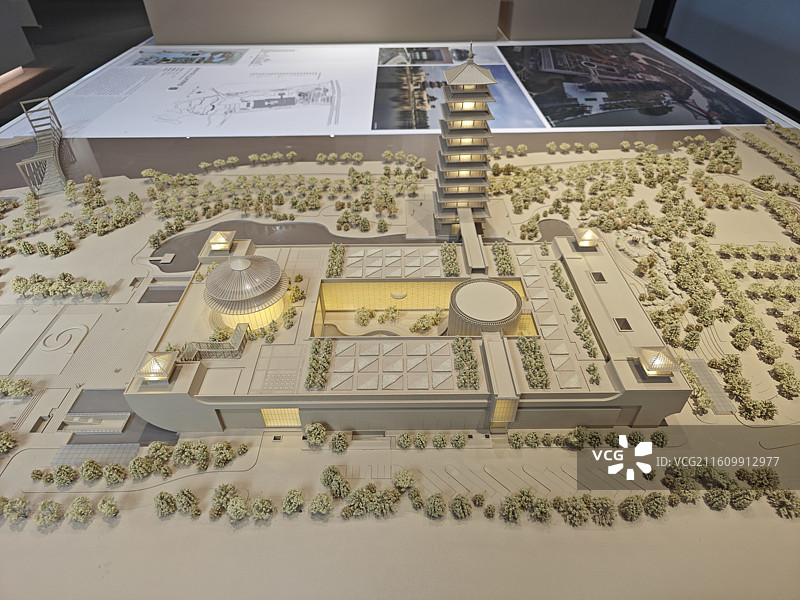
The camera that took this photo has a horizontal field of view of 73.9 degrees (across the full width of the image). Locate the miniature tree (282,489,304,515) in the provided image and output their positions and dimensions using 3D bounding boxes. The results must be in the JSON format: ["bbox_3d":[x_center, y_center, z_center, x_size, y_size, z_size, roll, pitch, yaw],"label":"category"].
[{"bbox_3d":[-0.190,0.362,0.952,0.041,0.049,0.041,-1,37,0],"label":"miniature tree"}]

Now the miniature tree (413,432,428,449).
[{"bbox_3d":[0.037,0.252,0.954,0.025,0.031,0.025,0,38,-1],"label":"miniature tree"}]

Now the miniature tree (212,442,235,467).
[{"bbox_3d":[-0.297,0.257,0.888,0.039,0.043,0.039,-18,41,-22],"label":"miniature tree"}]

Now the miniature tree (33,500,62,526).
[{"bbox_3d":[-0.532,0.322,0.802,0.044,0.046,0.044,26,45,31],"label":"miniature tree"}]

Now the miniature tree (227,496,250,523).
[{"bbox_3d":[-0.246,0.319,0.809,0.035,0.038,0.035,-19,41,-23],"label":"miniature tree"}]

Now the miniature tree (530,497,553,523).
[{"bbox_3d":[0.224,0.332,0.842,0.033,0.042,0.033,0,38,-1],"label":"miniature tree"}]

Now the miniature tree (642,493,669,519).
[{"bbox_3d":[0.406,0.327,0.845,0.037,0.047,0.037,0,38,-1],"label":"miniature tree"}]

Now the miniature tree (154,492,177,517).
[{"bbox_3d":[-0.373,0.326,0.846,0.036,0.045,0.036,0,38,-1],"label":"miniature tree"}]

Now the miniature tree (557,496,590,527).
[{"bbox_3d":[0.272,0.332,0.833,0.045,0.052,0.045,0,38,-1],"label":"miniature tree"}]

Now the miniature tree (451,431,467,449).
[{"bbox_3d":[0.105,0.251,0.955,0.027,0.032,0.027,0,38,-1],"label":"miniature tree"}]

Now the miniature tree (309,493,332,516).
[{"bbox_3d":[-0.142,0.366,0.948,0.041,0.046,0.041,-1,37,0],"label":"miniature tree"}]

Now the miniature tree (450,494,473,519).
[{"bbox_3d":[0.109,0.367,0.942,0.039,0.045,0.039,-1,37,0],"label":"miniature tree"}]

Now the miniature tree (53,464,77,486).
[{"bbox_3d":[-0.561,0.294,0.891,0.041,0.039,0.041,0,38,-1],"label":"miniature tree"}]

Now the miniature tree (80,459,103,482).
[{"bbox_3d":[-0.503,0.278,0.867,0.035,0.038,0.035,-31,46,-34],"label":"miniature tree"}]

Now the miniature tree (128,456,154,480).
[{"bbox_3d":[-0.421,0.275,0.866,0.041,0.043,0.041,-26,44,-30],"label":"miniature tree"}]

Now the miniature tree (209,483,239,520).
[{"bbox_3d":[-0.270,0.308,0.812,0.044,0.054,0.044,-20,41,-24],"label":"miniature tree"}]

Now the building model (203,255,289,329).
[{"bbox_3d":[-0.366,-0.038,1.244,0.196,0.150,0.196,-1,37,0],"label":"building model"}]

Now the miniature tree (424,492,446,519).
[{"bbox_3d":[0.054,0.314,0.812,0.033,0.039,0.033,3,37,5],"label":"miniature tree"}]

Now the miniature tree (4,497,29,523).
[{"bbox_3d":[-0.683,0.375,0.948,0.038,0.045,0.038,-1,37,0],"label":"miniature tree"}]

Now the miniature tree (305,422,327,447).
[{"bbox_3d":[-0.146,0.233,0.919,0.037,0.042,0.037,-9,38,-11],"label":"miniature tree"}]

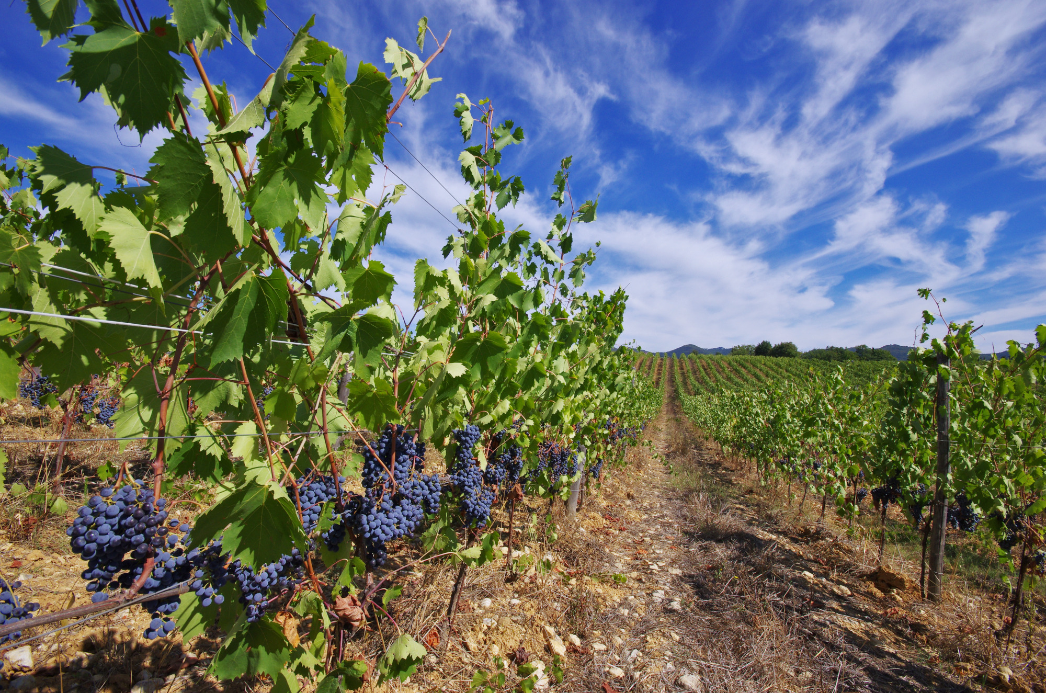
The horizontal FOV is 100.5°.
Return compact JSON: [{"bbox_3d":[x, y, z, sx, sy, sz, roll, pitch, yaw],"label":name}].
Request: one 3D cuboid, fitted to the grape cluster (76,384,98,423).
[{"bbox_3d":[-2.506,0.327,2.500,0.091,0.219,0.086,1,-1,-45],"label":"grape cluster"}]

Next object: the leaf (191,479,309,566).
[{"bbox_3d":[-0.446,0.287,0.710,0.160,0.140,0.075,1,-18,-28],"label":"leaf"}]

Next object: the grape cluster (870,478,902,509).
[{"bbox_3d":[2.669,1.083,3.200,0.189,0.228,0.180,0,-1,40],"label":"grape cluster"}]

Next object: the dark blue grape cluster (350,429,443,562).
[{"bbox_3d":[-0.321,0.365,1.060,0.235,0.335,0.190,1,-1,-17],"label":"dark blue grape cluster"}]

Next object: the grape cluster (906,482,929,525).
[{"bbox_3d":[2.447,0.982,2.700,0.118,0.246,0.113,0,-1,42],"label":"grape cluster"}]

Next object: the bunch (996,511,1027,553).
[{"bbox_3d":[2.331,0.887,2.080,0.099,0.193,0.104,1,-1,-42],"label":"bunch"}]

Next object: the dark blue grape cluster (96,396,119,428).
[{"bbox_3d":[-2.386,0.378,2.500,0.103,0.173,0.099,1,-1,-44],"label":"dark blue grape cluster"}]

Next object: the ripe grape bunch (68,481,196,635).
[{"bbox_3d":[-0.595,0.324,0.660,0.145,0.225,0.130,1,-1,-42],"label":"ripe grape bunch"}]

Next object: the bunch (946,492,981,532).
[{"bbox_3d":[2.476,0.935,2.450,0.133,0.219,0.139,1,-1,-45],"label":"bunch"}]

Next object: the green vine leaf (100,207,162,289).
[{"bbox_3d":[-0.586,-0.147,0.650,0.060,0.125,0.090,8,4,41],"label":"green vine leaf"}]

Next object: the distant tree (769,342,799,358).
[{"bbox_3d":[96.036,1.796,160.000,10.000,7.500,9.500,1,-1,31],"label":"distant tree"}]

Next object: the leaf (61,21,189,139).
[{"bbox_3d":[-0.559,-0.377,0.610,0.135,0.150,0.050,1,5,-39],"label":"leaf"}]

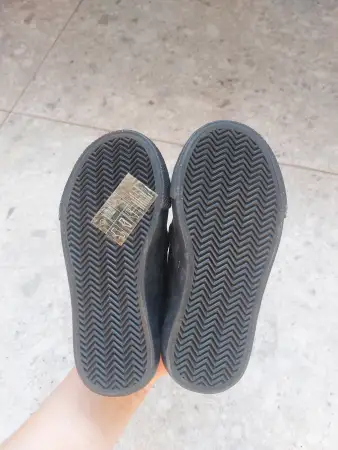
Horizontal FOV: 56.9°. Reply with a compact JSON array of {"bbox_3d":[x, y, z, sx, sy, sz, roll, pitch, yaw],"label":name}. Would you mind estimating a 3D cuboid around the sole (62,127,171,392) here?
[{"bbox_3d":[-0.040,0.028,0.289,0.087,0.082,0.214,-1,84,5],"label":"sole"}]

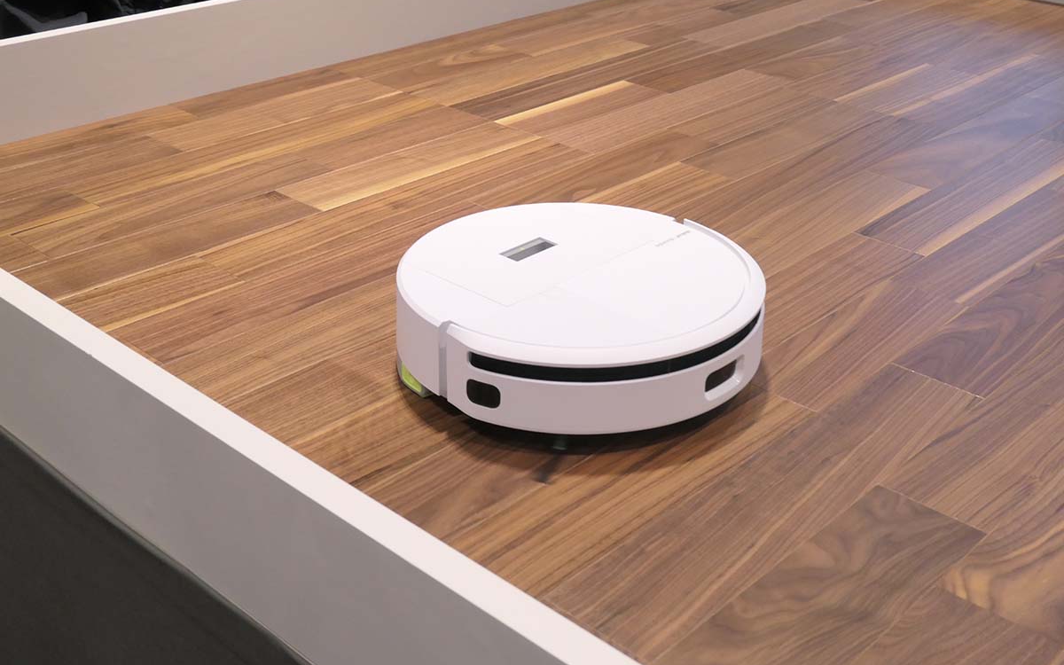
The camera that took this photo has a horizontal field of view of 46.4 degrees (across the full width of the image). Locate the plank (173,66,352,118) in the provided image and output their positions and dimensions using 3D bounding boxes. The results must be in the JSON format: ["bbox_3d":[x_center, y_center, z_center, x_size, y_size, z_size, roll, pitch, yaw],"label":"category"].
[{"bbox_3d":[-0.429,-0.385,2.008,0.094,0.012,0.306,25,37,37],"label":"plank"}]

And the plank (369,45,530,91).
[{"bbox_3d":[-0.134,-0.455,2.147,0.101,0.012,0.318,25,37,37],"label":"plank"}]

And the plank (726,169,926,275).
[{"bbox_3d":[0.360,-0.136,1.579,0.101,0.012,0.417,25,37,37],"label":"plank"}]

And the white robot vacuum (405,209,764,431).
[{"bbox_3d":[0.044,-0.015,1.228,0.355,0.099,0.355,1,28,-1],"label":"white robot vacuum"}]

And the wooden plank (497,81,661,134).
[{"bbox_3d":[0.085,-0.351,1.965,0.101,0.012,0.311,25,37,37],"label":"wooden plank"}]

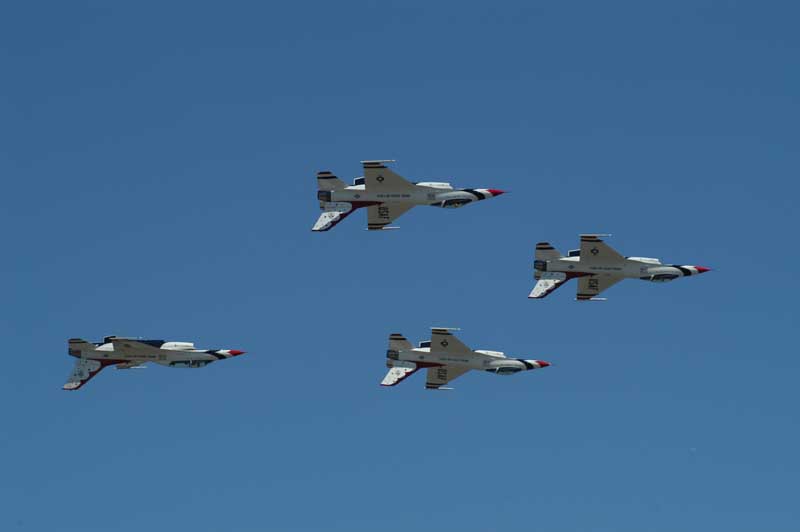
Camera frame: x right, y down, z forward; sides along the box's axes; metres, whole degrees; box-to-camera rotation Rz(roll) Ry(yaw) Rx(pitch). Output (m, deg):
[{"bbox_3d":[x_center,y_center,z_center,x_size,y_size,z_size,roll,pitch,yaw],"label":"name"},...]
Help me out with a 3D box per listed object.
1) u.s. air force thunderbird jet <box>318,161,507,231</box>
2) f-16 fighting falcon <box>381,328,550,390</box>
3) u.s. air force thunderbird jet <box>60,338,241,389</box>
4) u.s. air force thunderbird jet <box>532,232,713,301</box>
[{"bbox_3d":[0.891,-4.496,363.740,15.000,4.300,9.600,0,-31,2],"label":"u.s. air force thunderbird jet"},{"bbox_3d":[5.928,8.963,413.372,15.000,4.300,9.600,4,-34,0],"label":"f-16 fighting falcon"},{"bbox_3d":[-19.511,8.037,387.392,15.000,4.300,9.600,1,-15,0],"label":"u.s. air force thunderbird jet"},{"bbox_3d":[17.862,1.063,387.053,15.000,4.300,9.600,2,-33,1],"label":"u.s. air force thunderbird jet"}]

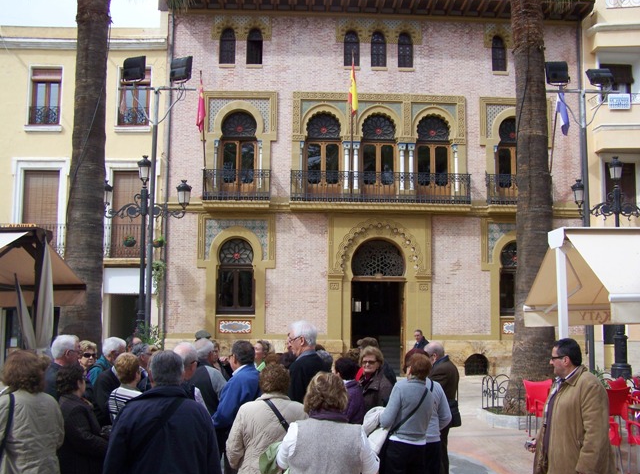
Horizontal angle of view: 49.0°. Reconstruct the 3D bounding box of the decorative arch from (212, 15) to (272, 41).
[{"bbox_3d":[-2.812,-7.540,25.409,2.140,0.946,0.200,1,-7,-3],"label":"decorative arch"}]

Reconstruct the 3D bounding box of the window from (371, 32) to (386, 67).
[{"bbox_3d":[2.146,-6.877,25.770,0.591,1.377,0.200,1,-7,-3],"label":"window"}]

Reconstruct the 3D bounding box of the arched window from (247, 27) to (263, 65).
[{"bbox_3d":[-2.206,-6.447,23.776,0.539,1.265,0.200,1,-7,-3],"label":"arched window"}]

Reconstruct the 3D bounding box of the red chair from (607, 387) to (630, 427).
[{"bbox_3d":[4.440,2.655,10.451,0.560,0.850,0.560,-3,-8,23],"label":"red chair"}]

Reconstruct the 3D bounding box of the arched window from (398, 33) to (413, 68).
[{"bbox_3d":[2.897,-6.300,23.791,0.503,1.230,0.180,1,-7,-3],"label":"arched window"}]

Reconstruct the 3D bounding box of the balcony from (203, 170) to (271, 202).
[{"bbox_3d":[-2.589,-1.564,21.983,2.093,1.002,0.550,1,-6,-2],"label":"balcony"}]

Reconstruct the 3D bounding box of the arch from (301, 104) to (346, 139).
[{"bbox_3d":[0.159,-3.849,23.565,1.495,1.255,0.300,1,-7,-3],"label":"arch"}]

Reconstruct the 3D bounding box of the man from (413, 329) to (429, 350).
[{"bbox_3d":[1.905,2.607,13.399,0.520,1.672,0.360,-5,-9,37],"label":"man"}]

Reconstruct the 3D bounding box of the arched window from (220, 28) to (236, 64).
[{"bbox_3d":[-3.322,-6.916,25.441,0.593,1.359,0.200,1,-7,-3],"label":"arched window"}]

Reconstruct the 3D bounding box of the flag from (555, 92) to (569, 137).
[{"bbox_3d":[7.744,-4.029,22.553,0.476,1.650,0.350,1,-7,-3],"label":"flag"}]

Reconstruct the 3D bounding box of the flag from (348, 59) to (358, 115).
[{"bbox_3d":[1.061,-4.711,22.252,0.318,1.813,0.300,1,-7,-3],"label":"flag"}]

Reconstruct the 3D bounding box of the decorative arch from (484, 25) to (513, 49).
[{"bbox_3d":[6.184,-6.925,24.205,1.086,0.933,0.200,1,-7,-3],"label":"decorative arch"}]

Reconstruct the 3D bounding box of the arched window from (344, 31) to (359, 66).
[{"bbox_3d":[1.091,-6.428,23.961,0.514,1.275,0.200,1,-7,-3],"label":"arched window"}]

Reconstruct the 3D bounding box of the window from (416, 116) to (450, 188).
[{"bbox_3d":[3.704,-2.666,22.773,1.126,2.675,0.250,1,-6,-2],"label":"window"}]

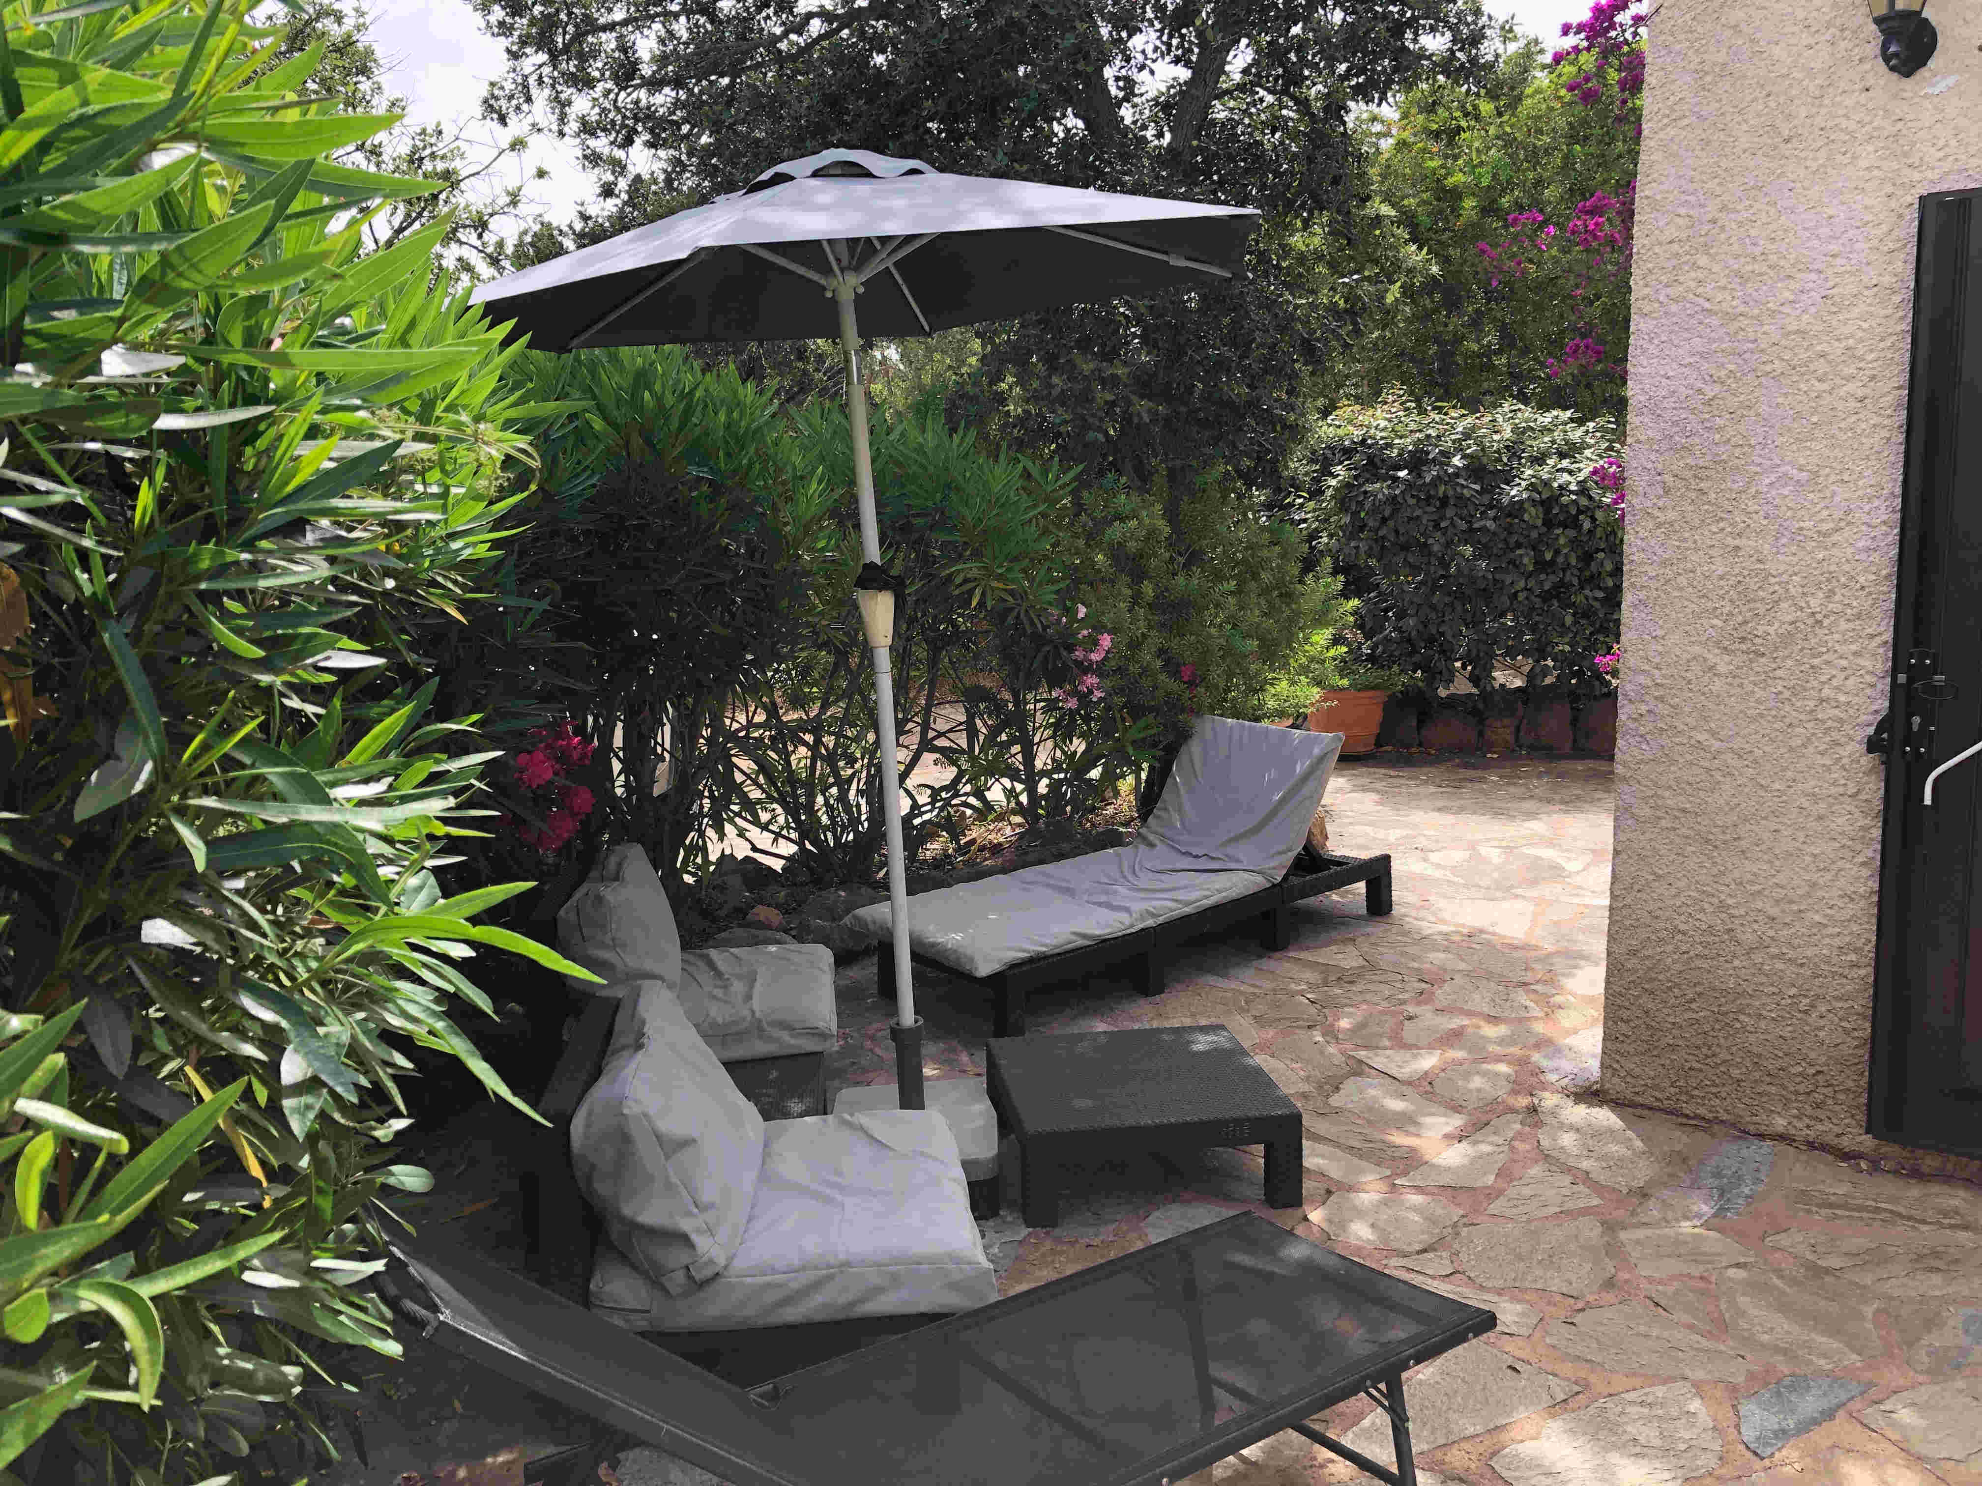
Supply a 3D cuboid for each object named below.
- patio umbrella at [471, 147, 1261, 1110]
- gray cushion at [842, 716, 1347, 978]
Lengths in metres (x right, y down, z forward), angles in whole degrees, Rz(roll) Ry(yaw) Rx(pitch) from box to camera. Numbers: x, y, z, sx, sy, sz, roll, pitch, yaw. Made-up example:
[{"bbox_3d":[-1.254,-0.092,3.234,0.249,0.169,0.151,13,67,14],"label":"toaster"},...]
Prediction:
[{"bbox_3d":[-0.246,-0.181,3.455,1.929,2.176,1.711,-8,10,-21],"label":"patio umbrella"},{"bbox_3d":[0.387,0.290,5.279,1.730,0.550,0.650,-9,11,-43],"label":"gray cushion"}]

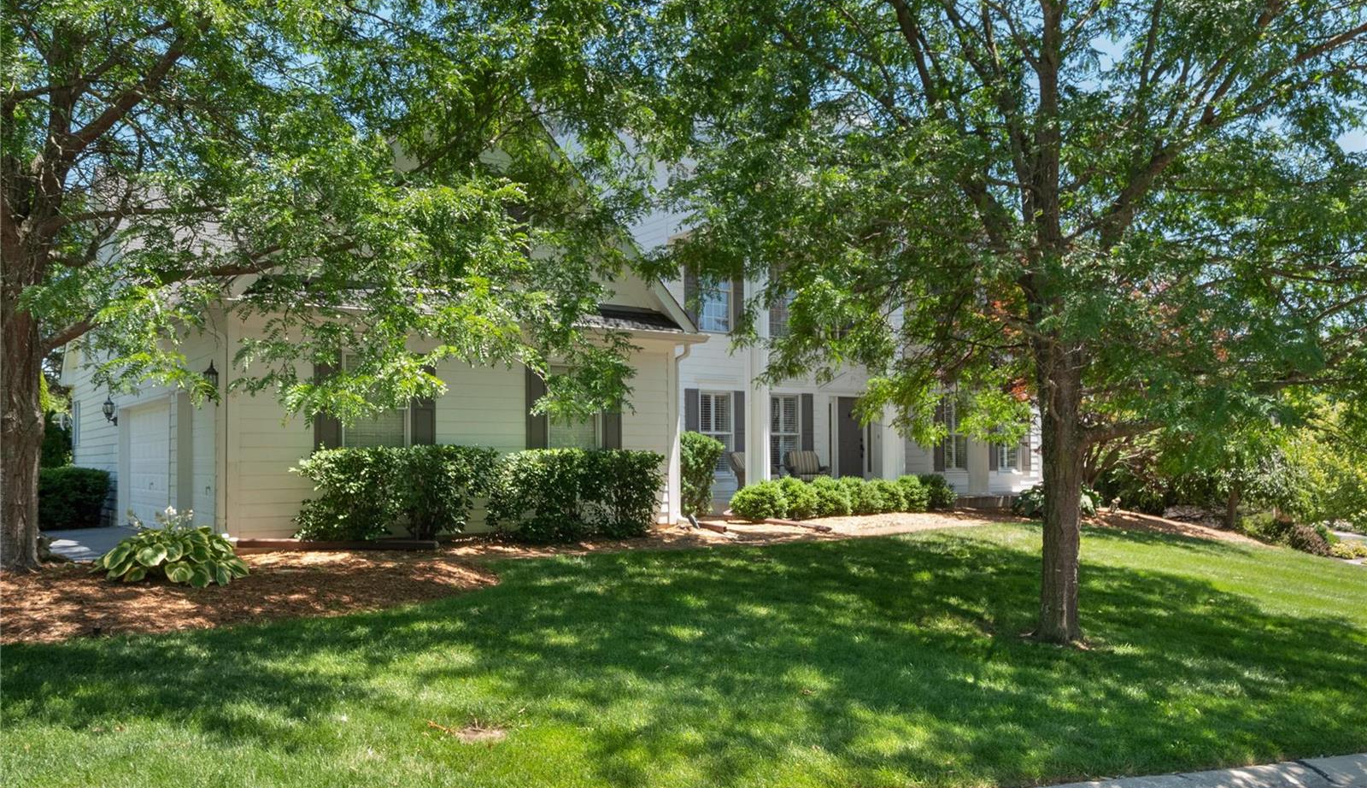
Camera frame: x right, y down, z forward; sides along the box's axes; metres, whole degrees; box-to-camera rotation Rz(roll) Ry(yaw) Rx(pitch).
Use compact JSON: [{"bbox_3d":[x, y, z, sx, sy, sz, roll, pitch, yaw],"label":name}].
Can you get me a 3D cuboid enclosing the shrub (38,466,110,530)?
[{"bbox_3d":[-12.000,2.020,19.400,1.500,1.120,1.600,1,-3,-38],"label":"shrub"}]

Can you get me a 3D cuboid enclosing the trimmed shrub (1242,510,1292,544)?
[{"bbox_3d":[12.900,2.930,21.800,0.980,0.740,0.980,-2,-3,30],"label":"trimmed shrub"}]

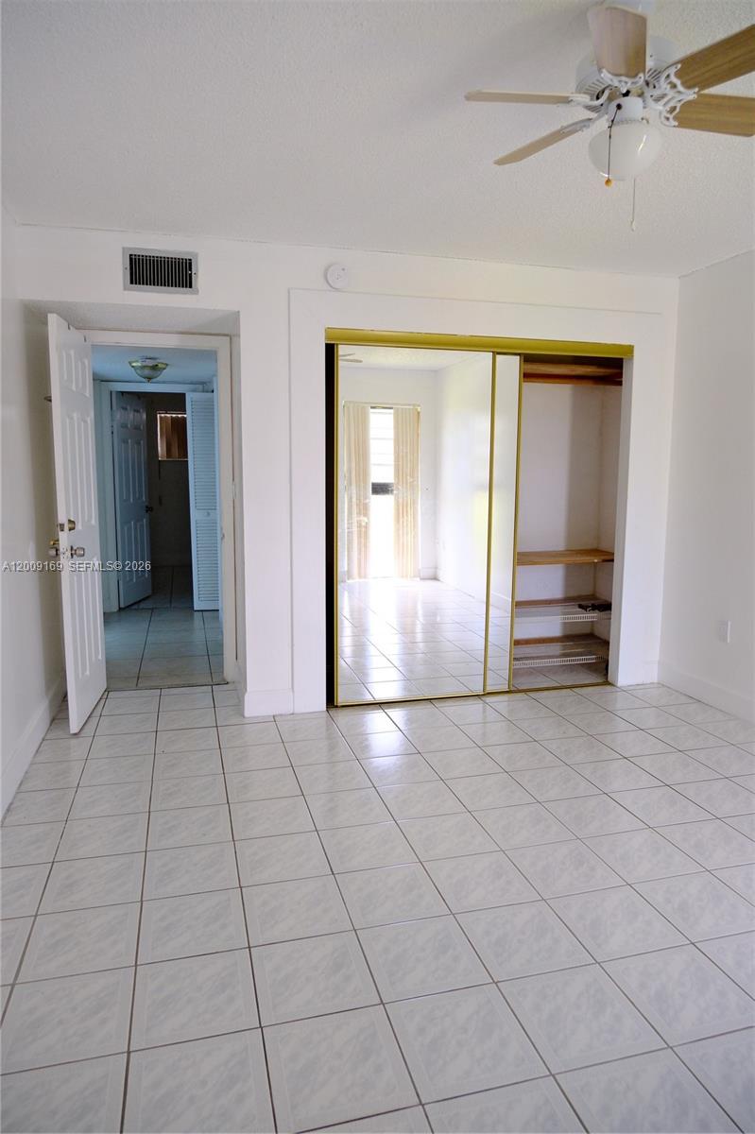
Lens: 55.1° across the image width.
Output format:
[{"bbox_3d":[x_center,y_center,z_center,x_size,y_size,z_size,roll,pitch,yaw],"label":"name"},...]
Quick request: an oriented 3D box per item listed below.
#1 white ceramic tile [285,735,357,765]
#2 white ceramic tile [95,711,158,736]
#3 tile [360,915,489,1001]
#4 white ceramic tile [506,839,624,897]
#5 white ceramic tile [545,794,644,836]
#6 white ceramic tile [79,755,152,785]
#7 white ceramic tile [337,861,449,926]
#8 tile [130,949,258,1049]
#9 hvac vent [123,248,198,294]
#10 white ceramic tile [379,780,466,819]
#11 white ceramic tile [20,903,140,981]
[{"bbox_3d":[-0.276,0.883,3.463,0.300,0.010,0.300,-2,8,-15],"label":"white ceramic tile"},{"bbox_3d":[-1.318,0.834,3.826,0.302,0.010,0.302,-2,8,-15],"label":"white ceramic tile"},{"bbox_3d":[0.121,1.075,1.998,0.298,0.010,0.298,-2,8,-15],"label":"tile"},{"bbox_3d":[0.627,1.019,2.449,0.300,0.010,0.300,-2,8,-15],"label":"white ceramic tile"},{"bbox_3d":[0.845,0.977,2.837,0.302,0.010,0.302,-2,8,-15],"label":"white ceramic tile"},{"bbox_3d":[-1.159,0.913,3.241,0.302,0.010,0.302,-2,8,-15],"label":"white ceramic tile"},{"bbox_3d":[0.042,1.038,2.295,0.300,0.010,0.300,-2,8,-15],"label":"white ceramic tile"},{"bbox_3d":[-0.465,1.101,1.857,0.302,0.010,0.302,-2,8,-15],"label":"tile"},{"bbox_3d":[-1.044,-1.429,3.500,0.351,0.200,0.020,-2,8,-15],"label":"hvac vent"},{"bbox_3d":[0.176,0.952,2.958,0.300,0.010,0.300,-2,8,-15],"label":"white ceramic tile"},{"bbox_3d":[-0.832,1.062,2.051,0.298,0.010,0.298,-2,8,-15],"label":"white ceramic tile"}]

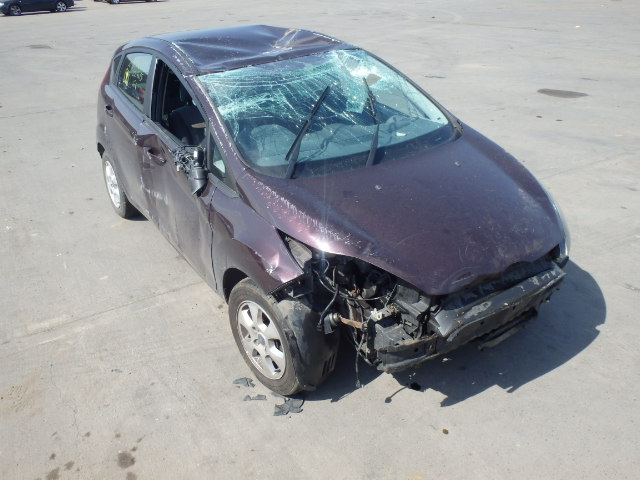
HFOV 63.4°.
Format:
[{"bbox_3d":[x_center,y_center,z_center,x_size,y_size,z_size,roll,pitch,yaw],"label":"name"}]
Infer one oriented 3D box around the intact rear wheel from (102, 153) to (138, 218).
[{"bbox_3d":[-1.634,-0.476,4.304,0.190,0.585,0.585,-18,32,-31],"label":"intact rear wheel"}]

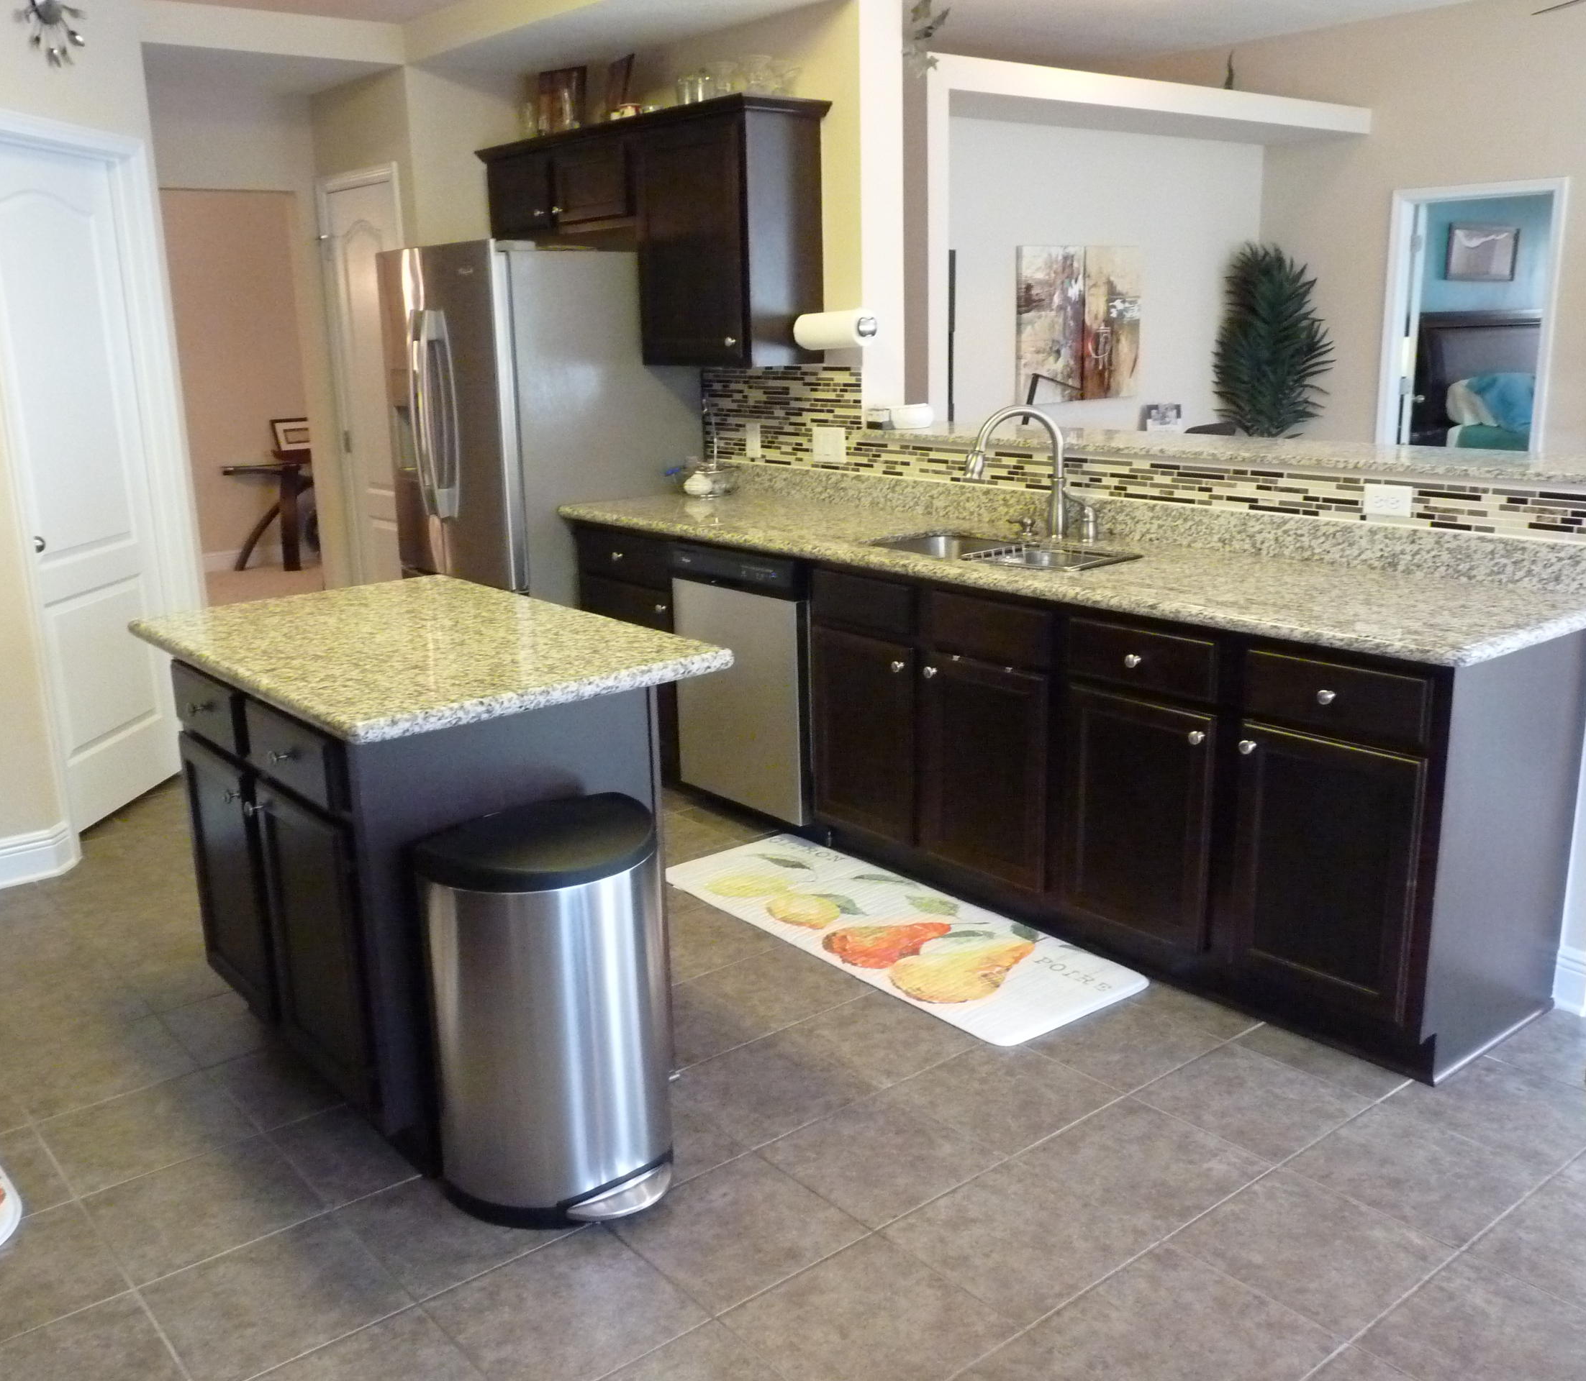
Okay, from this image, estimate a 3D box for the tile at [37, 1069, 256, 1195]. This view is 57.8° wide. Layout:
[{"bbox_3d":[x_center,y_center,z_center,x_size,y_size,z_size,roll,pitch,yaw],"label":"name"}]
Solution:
[{"bbox_3d":[-1.255,0.854,2.789,0.328,0.010,0.328,-12,18,-38],"label":"tile"}]

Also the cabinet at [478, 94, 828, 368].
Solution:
[{"bbox_3d":[-0.540,-1.558,5.085,0.356,0.798,1.677,-12,18,-38],"label":"cabinet"}]

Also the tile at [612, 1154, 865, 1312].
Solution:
[{"bbox_3d":[-0.099,0.922,2.466,0.333,0.010,0.333,-12,17,-38],"label":"tile"}]

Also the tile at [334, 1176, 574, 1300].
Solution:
[{"bbox_3d":[-0.574,0.920,2.512,0.333,0.010,0.333,-12,17,-38],"label":"tile"}]

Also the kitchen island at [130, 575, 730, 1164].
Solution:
[{"bbox_3d":[-0.768,0.327,2.987,0.738,0.902,1.231,-12,18,-38],"label":"kitchen island"}]

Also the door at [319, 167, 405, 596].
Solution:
[{"bbox_3d":[-1.749,-1.029,6.070,0.060,2.114,0.701,-12,18,-38],"label":"door"}]

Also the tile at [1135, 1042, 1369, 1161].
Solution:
[{"bbox_3d":[0.893,0.806,2.818,0.328,0.010,0.328,-12,18,-38],"label":"tile"}]

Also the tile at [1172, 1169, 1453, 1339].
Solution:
[{"bbox_3d":[0.853,0.924,2.373,0.333,0.010,0.333,-12,17,-38],"label":"tile"}]

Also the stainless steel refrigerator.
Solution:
[{"bbox_3d":[-0.974,-0.722,5.431,0.805,1.792,0.889,-12,18,-38],"label":"stainless steel refrigerator"}]

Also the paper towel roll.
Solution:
[{"bbox_3d":[0.129,-1.122,4.504,0.127,0.127,0.277,-12,18,-38],"label":"paper towel roll"}]

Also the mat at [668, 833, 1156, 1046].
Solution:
[{"bbox_3d":[0.213,0.603,3.702,0.500,0.016,1.370,-11,17,-36],"label":"mat"}]

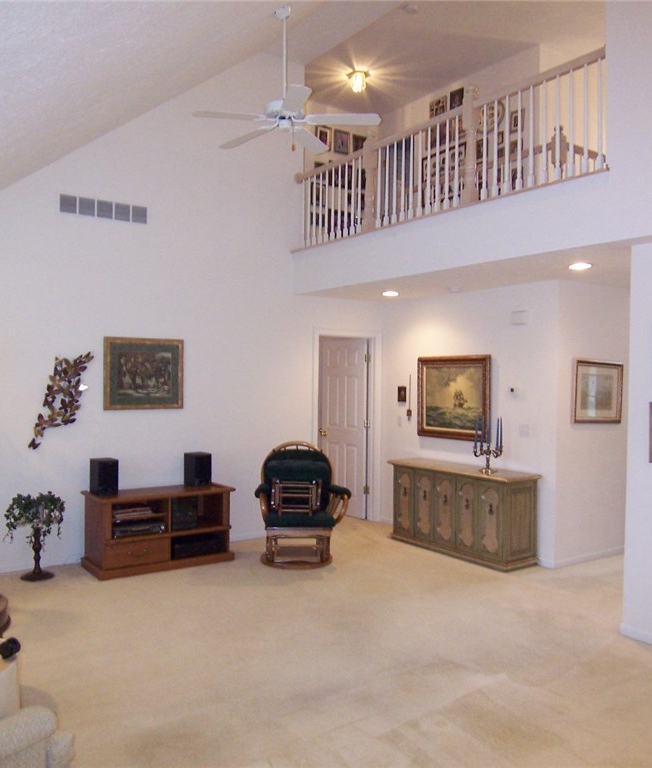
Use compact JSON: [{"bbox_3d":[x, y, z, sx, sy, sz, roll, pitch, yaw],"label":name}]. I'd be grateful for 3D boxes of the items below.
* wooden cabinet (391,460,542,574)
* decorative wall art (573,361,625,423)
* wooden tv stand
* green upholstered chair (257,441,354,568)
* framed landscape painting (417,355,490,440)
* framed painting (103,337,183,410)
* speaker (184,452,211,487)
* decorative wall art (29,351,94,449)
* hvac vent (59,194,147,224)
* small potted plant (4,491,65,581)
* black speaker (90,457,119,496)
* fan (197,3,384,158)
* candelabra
[{"bbox_3d":[1.232,1.166,6.304,0.465,0.756,1.475,1,1,-36],"label":"wooden cabinet"},{"bbox_3d":[2.415,0.083,6.042,0.727,0.533,0.038,1,1,-36],"label":"decorative wall art"},{"bbox_3d":[-1.396,1.205,5.734,1.155,0.607,0.525,1,1,-36],"label":"wooden tv stand"},{"bbox_3d":[-0.228,1.035,5.970,0.800,1.020,0.780,1,1,-7],"label":"green upholstered chair"},{"bbox_3d":[1.256,0.131,6.659,0.055,0.798,0.960,1,1,-36],"label":"framed landscape painting"},{"bbox_3d":[-1.605,-0.084,6.017,0.721,0.626,0.035,1,1,-36],"label":"framed painting"},{"bbox_3d":[-1.151,0.771,6.125,0.162,0.281,0.195,0,1,-41],"label":"speaker"},{"bbox_3d":[-2.166,0.131,5.591,0.510,0.793,0.060,1,1,-36],"label":"decorative wall art"},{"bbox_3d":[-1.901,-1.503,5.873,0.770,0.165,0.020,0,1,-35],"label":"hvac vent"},{"bbox_3d":[-2.230,1.165,5.252,0.460,0.680,0.440,1,1,-36],"label":"small potted plant"},{"bbox_3d":[-1.828,0.767,5.614,0.162,0.282,0.210,0,1,-36],"label":"black speaker"},{"bbox_3d":[-0.249,-2.135,4.713,1.250,0.920,1.270,1,1,7],"label":"fan"},{"bbox_3d":[1.471,0.534,6.146,0.260,0.525,0.270,0,1,-35],"label":"candelabra"}]

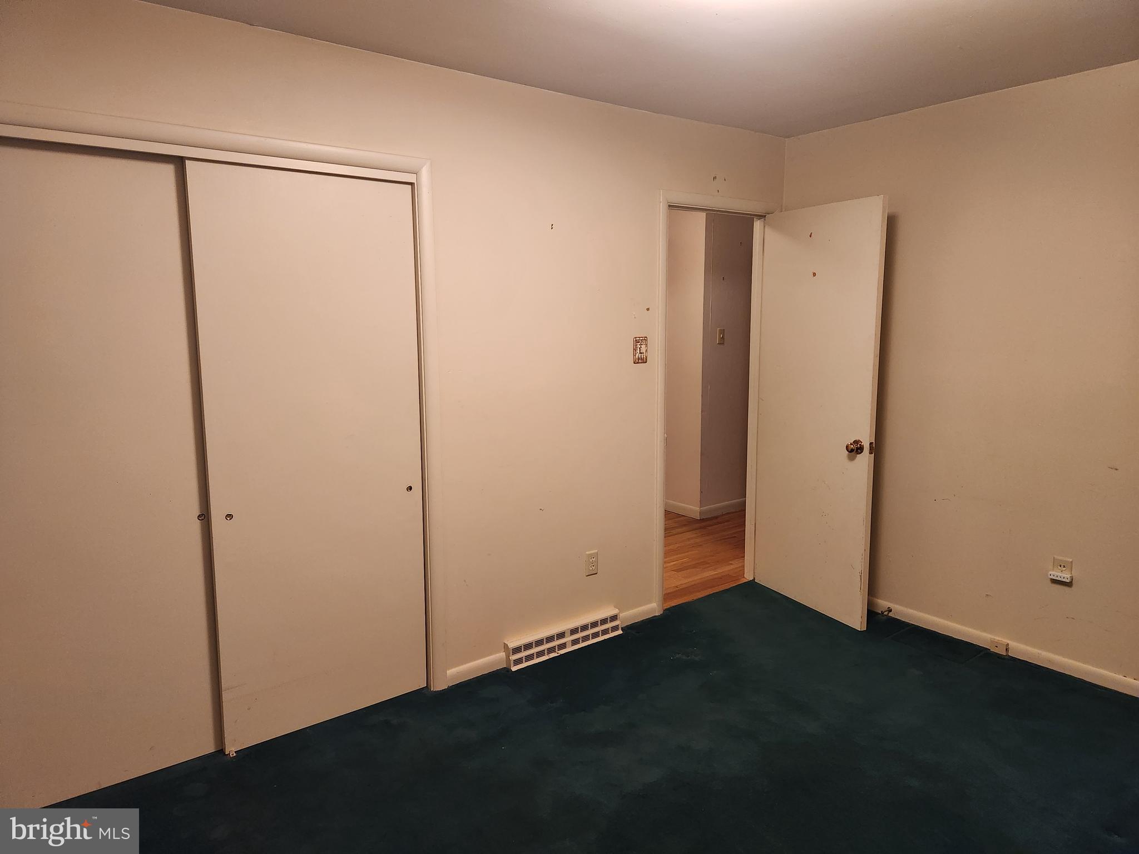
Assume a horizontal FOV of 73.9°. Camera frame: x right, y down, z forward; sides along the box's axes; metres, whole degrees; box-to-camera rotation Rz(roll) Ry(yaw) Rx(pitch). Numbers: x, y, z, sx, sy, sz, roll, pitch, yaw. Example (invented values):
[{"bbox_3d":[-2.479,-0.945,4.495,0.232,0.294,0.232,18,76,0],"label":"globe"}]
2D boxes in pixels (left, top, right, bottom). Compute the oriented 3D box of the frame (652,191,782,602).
[{"bbox_3d":[0.751,-0.122,4.001,0.896,2.096,0.128,-7,10,-37],"label":"frame"}]

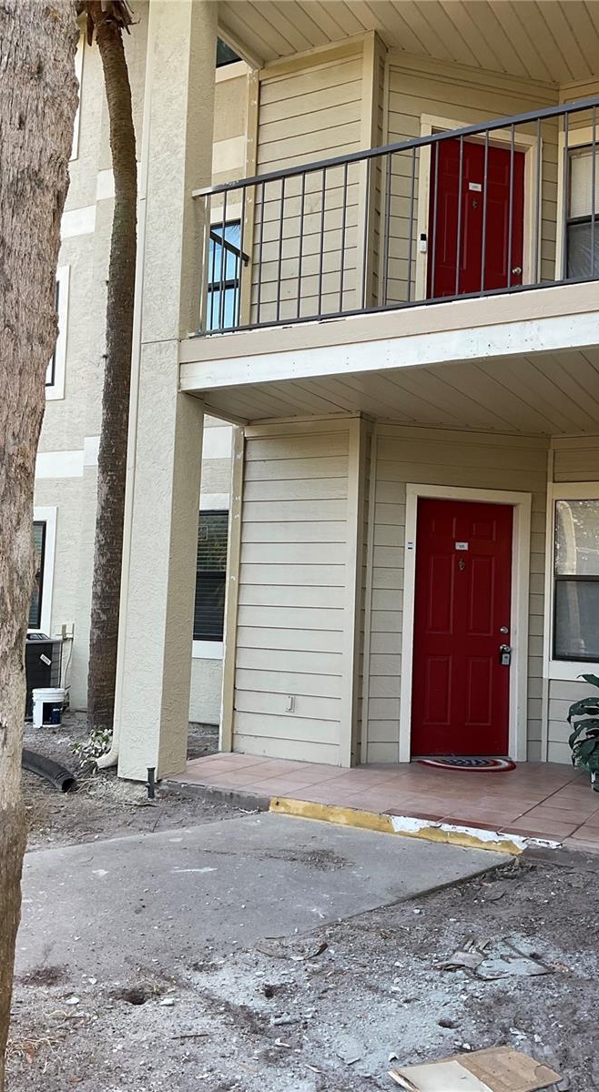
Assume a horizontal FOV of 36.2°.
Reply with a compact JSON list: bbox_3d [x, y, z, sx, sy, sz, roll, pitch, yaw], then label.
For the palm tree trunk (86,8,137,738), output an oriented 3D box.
[{"bbox_3d":[-1.783,-1.753,8.752,0.470,6.988,0.380,2,-3,-12],"label":"palm tree trunk"}]

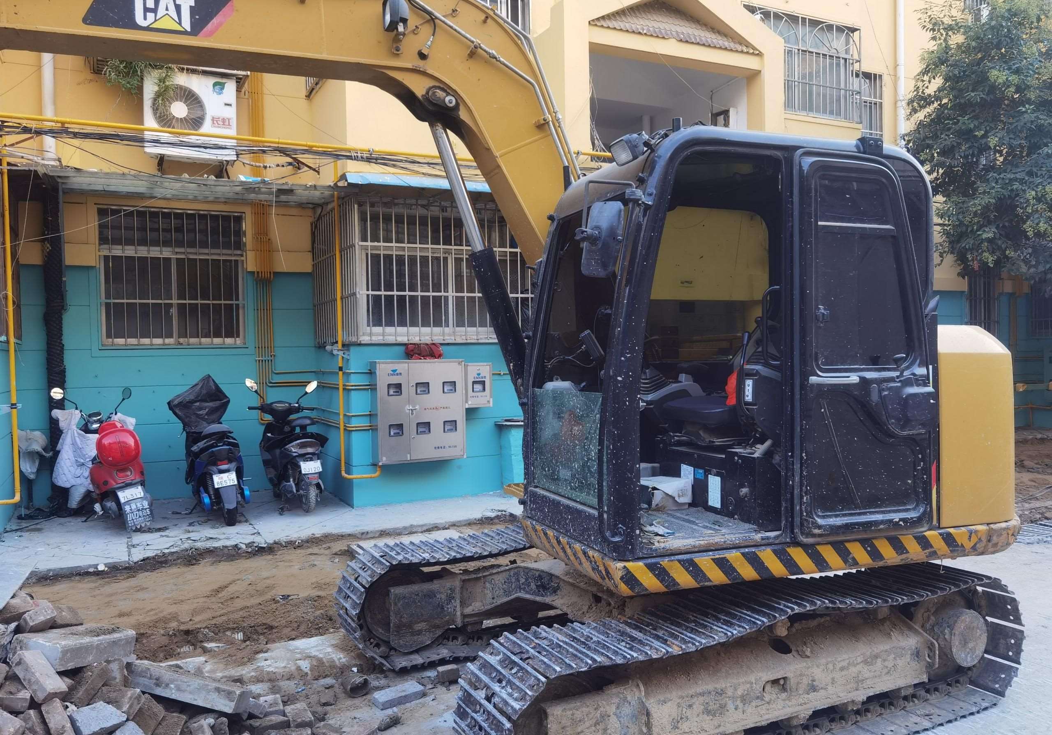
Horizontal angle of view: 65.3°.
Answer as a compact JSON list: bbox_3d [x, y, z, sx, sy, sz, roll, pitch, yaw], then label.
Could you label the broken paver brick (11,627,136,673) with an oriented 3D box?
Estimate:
[{"bbox_3d":[-1.933,1.196,3.524,0.248,0.096,0.398,5,-8,19],"label":"broken paver brick"}]

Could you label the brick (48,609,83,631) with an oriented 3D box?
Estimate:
[{"bbox_3d":[-2.356,1.281,4.200,0.175,0.058,0.100,-2,24,-30],"label":"brick"}]

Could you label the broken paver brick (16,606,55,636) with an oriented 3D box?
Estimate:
[{"bbox_3d":[-2.436,1.258,4.080,0.132,0.070,0.085,-19,25,-3],"label":"broken paver brick"}]

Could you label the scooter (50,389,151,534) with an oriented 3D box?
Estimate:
[{"bbox_3d":[-3.932,0.850,7.733,0.760,1.240,1.670,-2,2,-37],"label":"scooter"}]

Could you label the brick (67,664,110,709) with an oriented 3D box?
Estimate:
[{"bbox_3d":[-1.945,1.413,3.640,0.105,0.058,0.190,-13,35,23],"label":"brick"}]

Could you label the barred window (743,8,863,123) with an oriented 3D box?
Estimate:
[{"bbox_3d":[3.670,-4.037,11.088,2.112,1.331,0.260,-2,2,-26],"label":"barred window"}]

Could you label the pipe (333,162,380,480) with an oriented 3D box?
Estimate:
[{"bbox_3d":[-1.658,-0.459,8.168,0.425,3.170,0.163,-2,1,-29],"label":"pipe"}]

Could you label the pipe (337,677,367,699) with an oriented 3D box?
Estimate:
[{"bbox_3d":[-0.820,1.527,3.947,0.090,0.108,0.108,0,1,45],"label":"pipe"}]

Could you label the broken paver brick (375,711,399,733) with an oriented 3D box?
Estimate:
[{"bbox_3d":[-0.610,1.592,3.680,0.115,0.045,0.055,-1,0,-41],"label":"broken paver brick"}]

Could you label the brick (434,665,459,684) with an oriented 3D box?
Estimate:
[{"bbox_3d":[-0.409,1.592,4.259,0.108,0.060,0.062,-1,1,-12],"label":"brick"}]

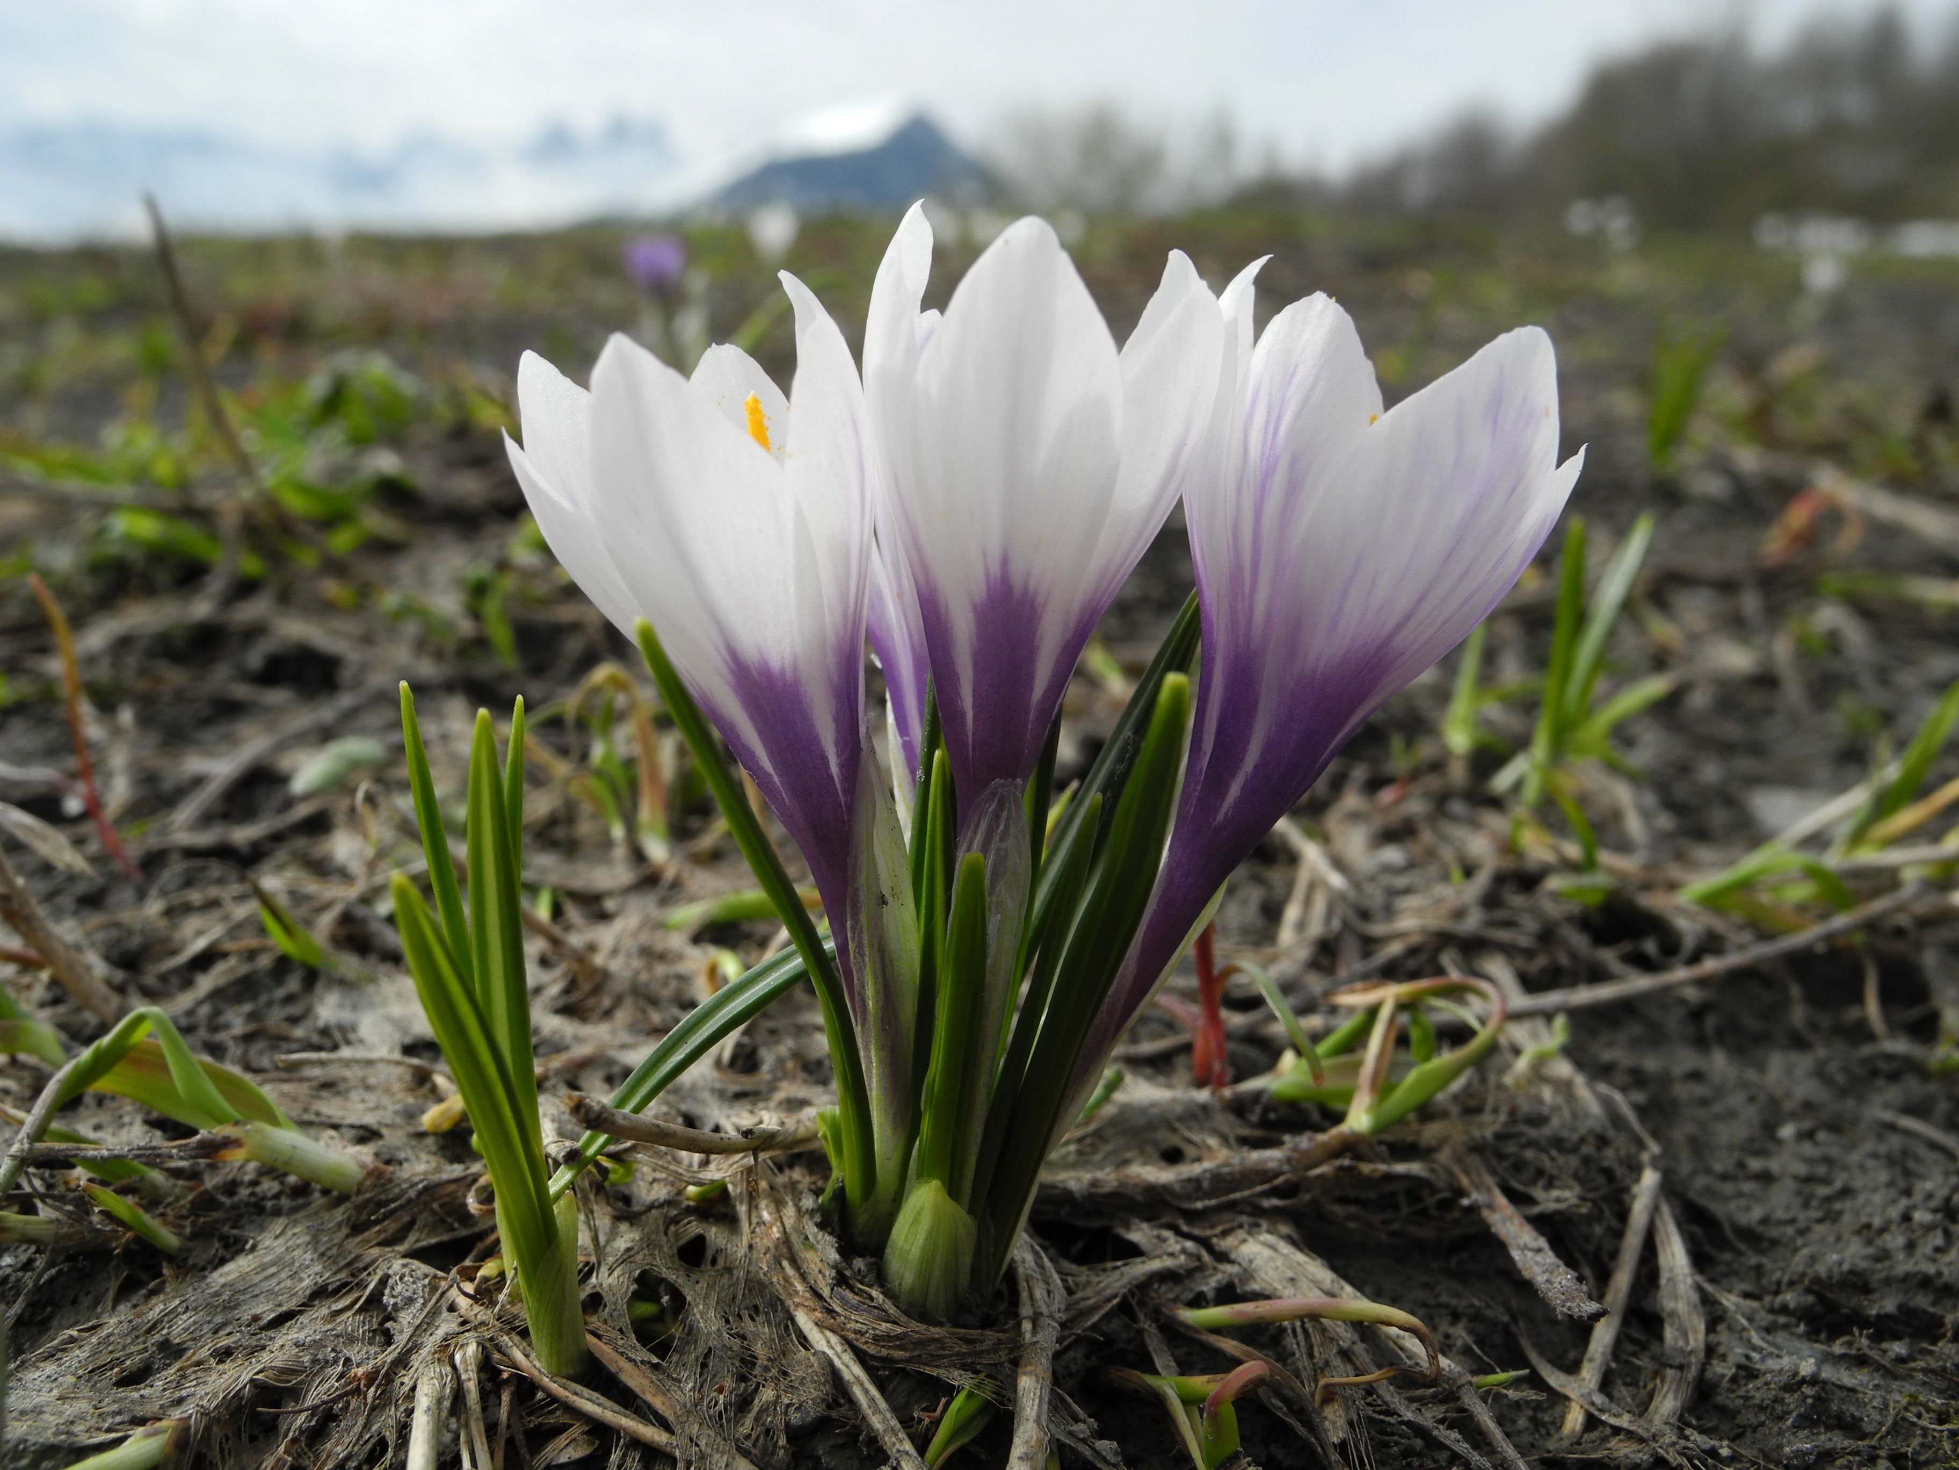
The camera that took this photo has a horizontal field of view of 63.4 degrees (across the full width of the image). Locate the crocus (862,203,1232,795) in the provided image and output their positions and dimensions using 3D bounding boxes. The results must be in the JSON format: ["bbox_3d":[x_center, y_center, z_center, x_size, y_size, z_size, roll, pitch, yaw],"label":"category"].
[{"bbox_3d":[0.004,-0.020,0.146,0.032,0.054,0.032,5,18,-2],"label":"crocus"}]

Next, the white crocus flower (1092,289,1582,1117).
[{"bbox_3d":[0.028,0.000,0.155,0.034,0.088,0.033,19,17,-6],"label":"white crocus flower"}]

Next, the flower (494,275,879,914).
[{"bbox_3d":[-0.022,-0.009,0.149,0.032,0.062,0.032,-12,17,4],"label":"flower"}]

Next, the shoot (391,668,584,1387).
[{"bbox_3d":[-0.048,0.031,0.154,0.014,0.074,0.010,0,18,0],"label":"shoot"}]

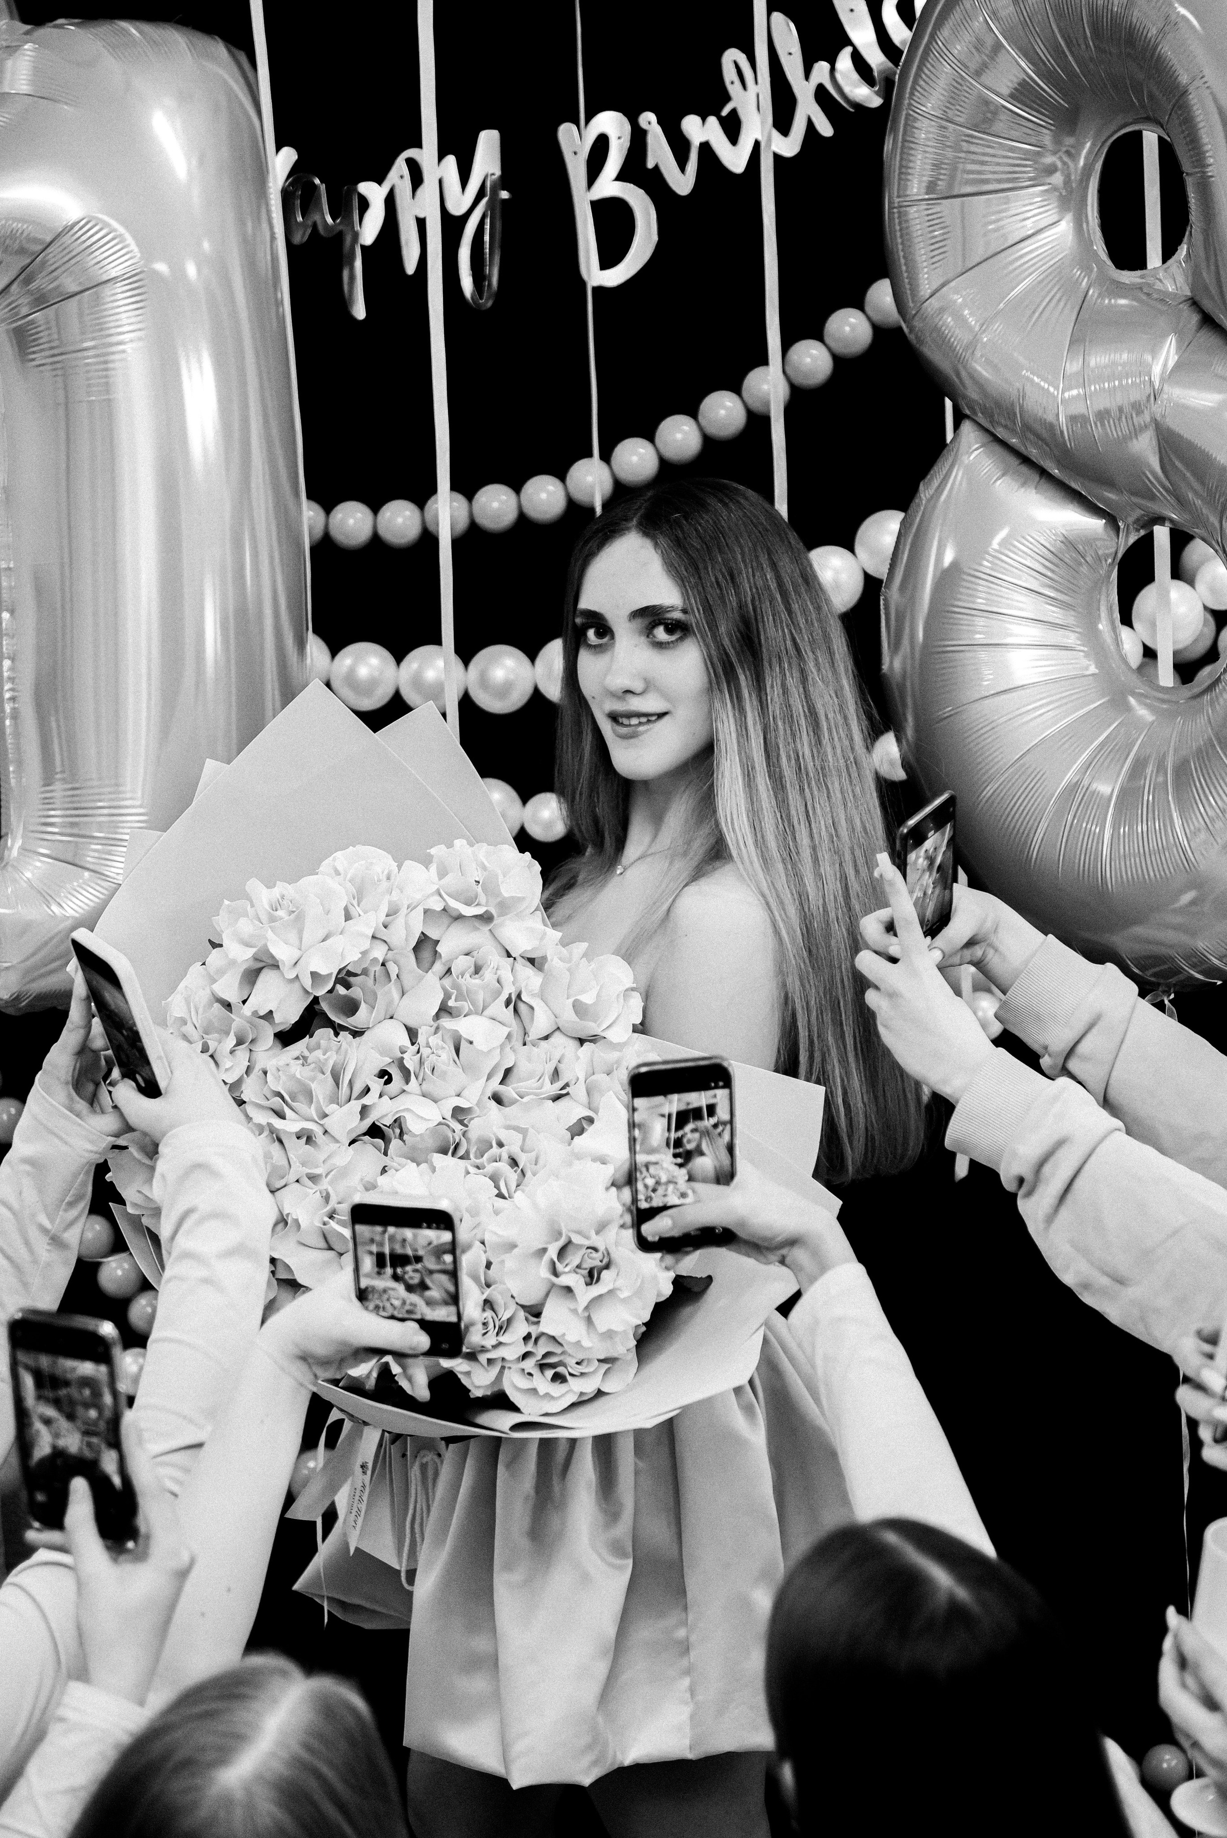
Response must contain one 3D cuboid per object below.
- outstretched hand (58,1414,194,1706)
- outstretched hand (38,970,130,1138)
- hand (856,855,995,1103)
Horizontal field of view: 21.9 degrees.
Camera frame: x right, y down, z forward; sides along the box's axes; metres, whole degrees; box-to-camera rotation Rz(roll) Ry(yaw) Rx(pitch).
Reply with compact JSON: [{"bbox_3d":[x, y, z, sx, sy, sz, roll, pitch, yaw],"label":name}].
[{"bbox_3d":[-0.308,0.405,2.000,0.080,0.180,0.085,7,-14,-20],"label":"outstretched hand"},{"bbox_3d":[-0.386,0.099,2.330,0.075,0.135,0.085,10,-7,-30],"label":"outstretched hand"},{"bbox_3d":[0.216,0.044,2.270,0.075,0.180,0.080,-25,-8,28],"label":"hand"}]

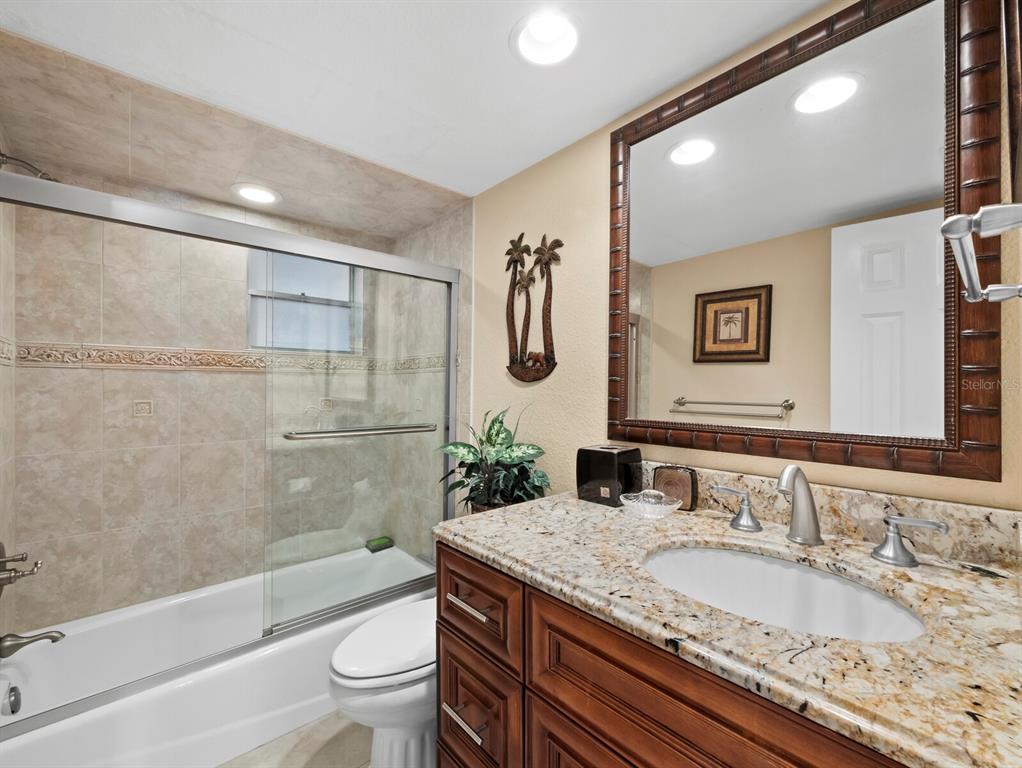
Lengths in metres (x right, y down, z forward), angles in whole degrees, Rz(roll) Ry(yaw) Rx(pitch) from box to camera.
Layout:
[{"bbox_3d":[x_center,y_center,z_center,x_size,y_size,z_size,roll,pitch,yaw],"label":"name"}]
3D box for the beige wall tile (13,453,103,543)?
[{"bbox_3d":[-1.732,0.429,1.594,0.228,0.321,0.014,0,0,-36],"label":"beige wall tile"}]

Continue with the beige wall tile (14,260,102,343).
[{"bbox_3d":[-1.784,-0.328,1.644,0.233,0.329,0.010,0,0,-40],"label":"beige wall tile"}]

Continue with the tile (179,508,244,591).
[{"bbox_3d":[-1.404,0.776,1.955,0.249,0.329,0.010,0,0,-40],"label":"tile"}]

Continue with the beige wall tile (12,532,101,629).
[{"bbox_3d":[-1.732,0.749,1.594,0.228,0.315,0.014,0,0,-36],"label":"beige wall tile"}]

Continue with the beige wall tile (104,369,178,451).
[{"bbox_3d":[-1.540,0.104,1.733,0.242,0.324,0.014,0,0,-36],"label":"beige wall tile"}]

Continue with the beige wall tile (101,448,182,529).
[{"bbox_3d":[-1.597,0.443,1.796,0.249,0.329,0.010,0,0,-40],"label":"beige wall tile"}]

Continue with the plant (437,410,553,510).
[{"bbox_3d":[-0.056,0.300,1.530,0.350,0.430,0.380,0,0,0],"label":"plant"}]

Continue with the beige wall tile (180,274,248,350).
[{"bbox_3d":[-1.343,-0.317,1.875,0.240,0.321,0.014,0,0,-36],"label":"beige wall tile"}]

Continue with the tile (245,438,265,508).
[{"bbox_3d":[-1.211,0.444,2.118,0.249,0.329,0.010,0,0,-40],"label":"tile"}]

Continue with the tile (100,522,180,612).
[{"bbox_3d":[-1.540,0.748,1.733,0.242,0.315,0.014,0,0,-36],"label":"tile"}]

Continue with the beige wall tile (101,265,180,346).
[{"bbox_3d":[-1.598,-0.327,1.800,0.249,0.329,0.010,0,0,-40],"label":"beige wall tile"}]

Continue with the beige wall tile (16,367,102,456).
[{"bbox_3d":[-1.732,0.104,1.594,0.228,0.324,0.014,0,0,-36],"label":"beige wall tile"}]

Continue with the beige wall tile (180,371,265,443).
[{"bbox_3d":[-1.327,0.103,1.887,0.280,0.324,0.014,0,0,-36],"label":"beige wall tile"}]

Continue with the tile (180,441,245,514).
[{"bbox_3d":[-1.404,0.443,1.957,0.249,0.329,0.010,0,0,-40],"label":"tile"}]

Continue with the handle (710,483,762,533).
[{"bbox_3d":[0.450,0.245,0.829,0.056,0.074,0.098,0,0,-44],"label":"handle"}]

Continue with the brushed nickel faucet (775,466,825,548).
[{"bbox_3d":[0.571,0.241,0.824,0.185,0.167,0.062,0,0,-43],"label":"brushed nickel faucet"}]

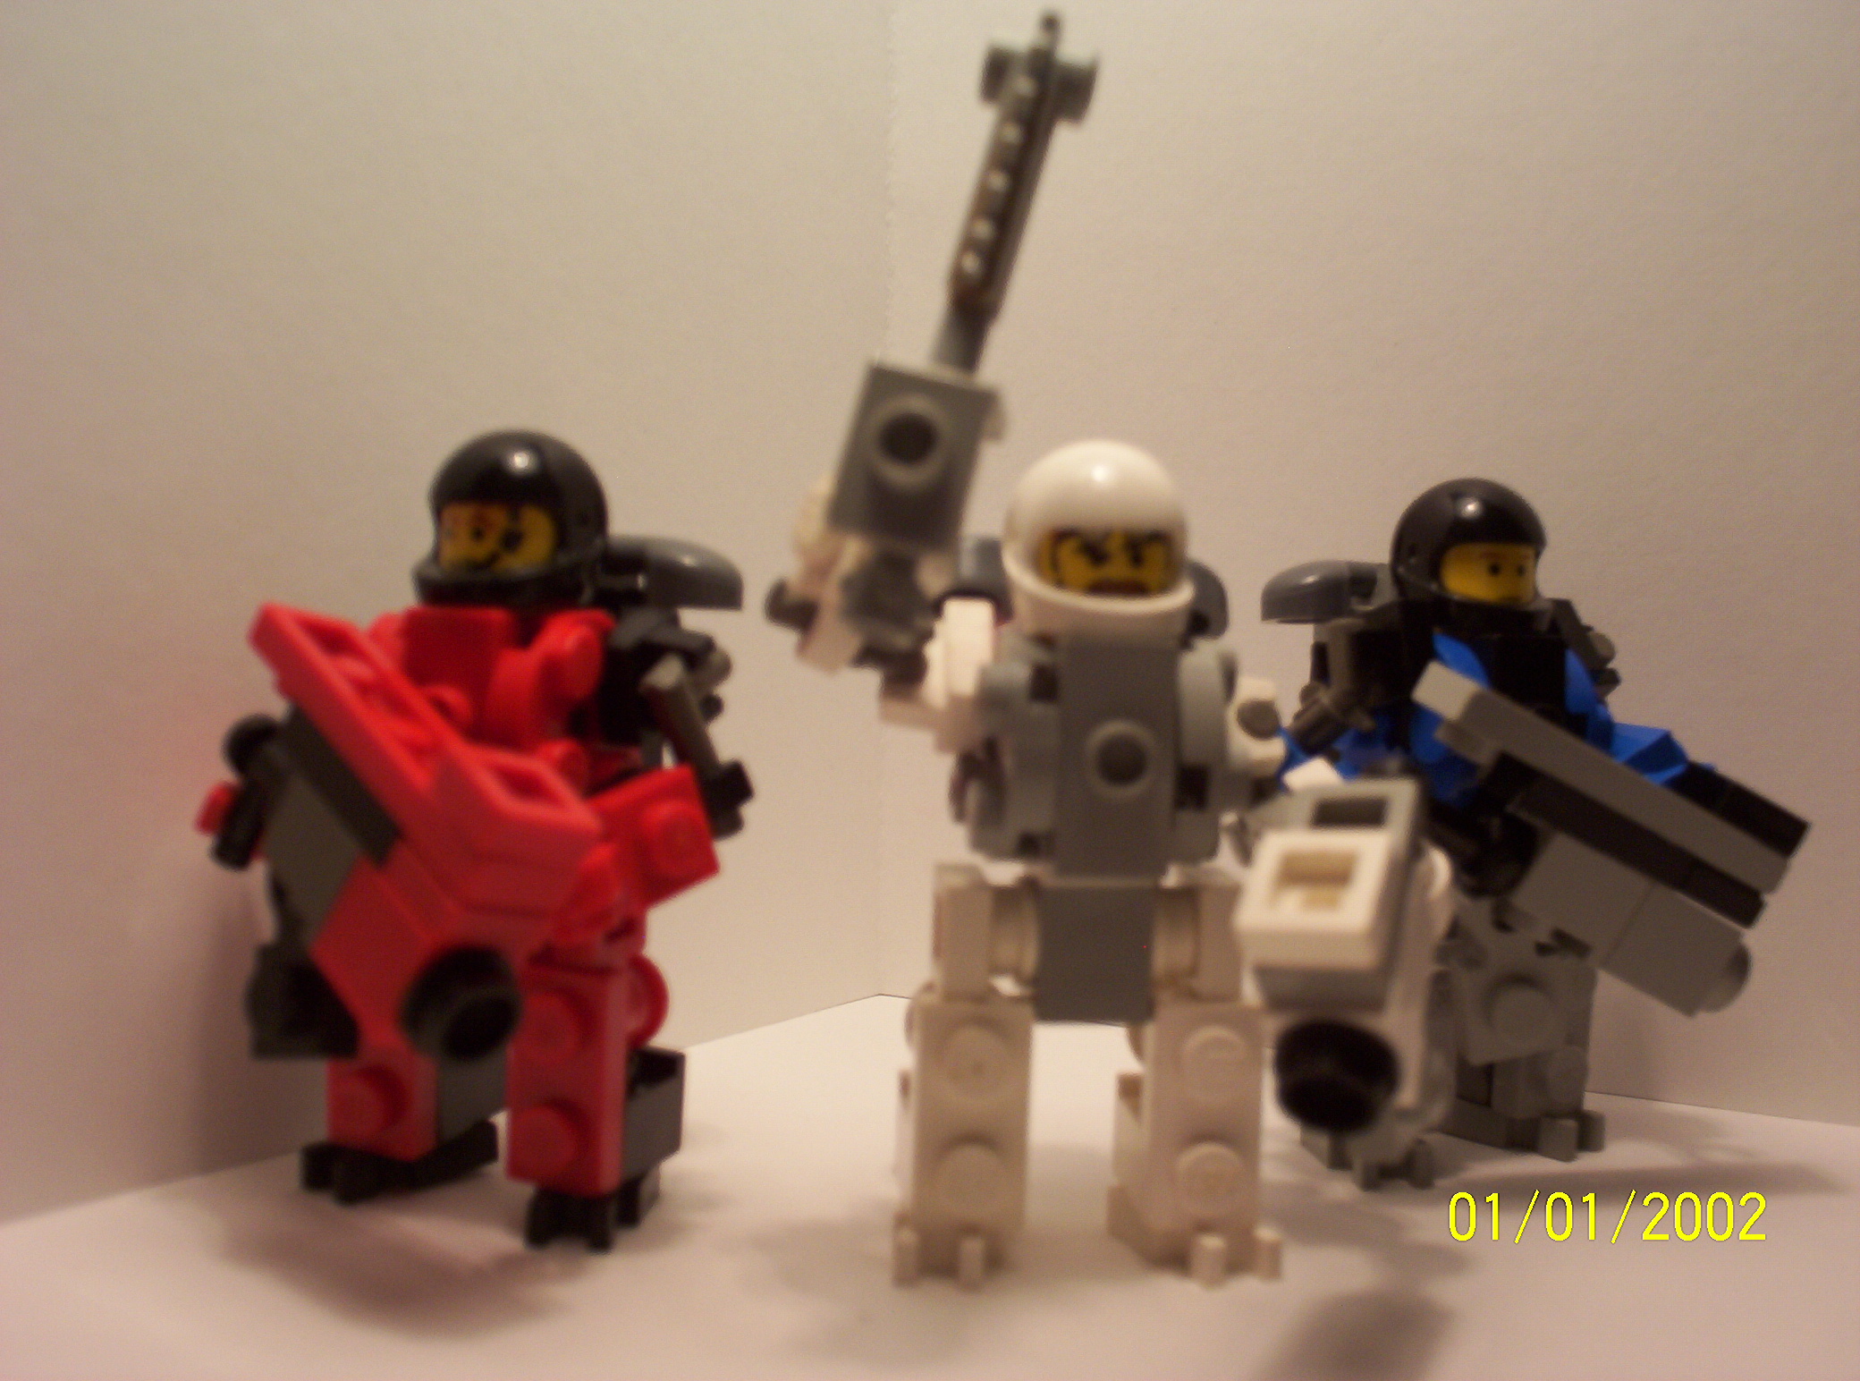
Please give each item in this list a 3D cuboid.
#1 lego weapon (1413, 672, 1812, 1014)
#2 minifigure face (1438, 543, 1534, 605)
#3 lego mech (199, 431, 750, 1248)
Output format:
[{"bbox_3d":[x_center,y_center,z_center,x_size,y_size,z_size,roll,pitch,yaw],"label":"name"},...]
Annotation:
[{"bbox_3d":[0.052,0.011,0.154,0.034,0.018,0.009,27,8,-16],"label":"lego weapon"},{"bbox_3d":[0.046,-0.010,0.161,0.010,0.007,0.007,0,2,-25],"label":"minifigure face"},{"bbox_3d":[-0.032,0.009,0.143,0.035,0.057,0.033,1,2,18],"label":"lego mech"}]

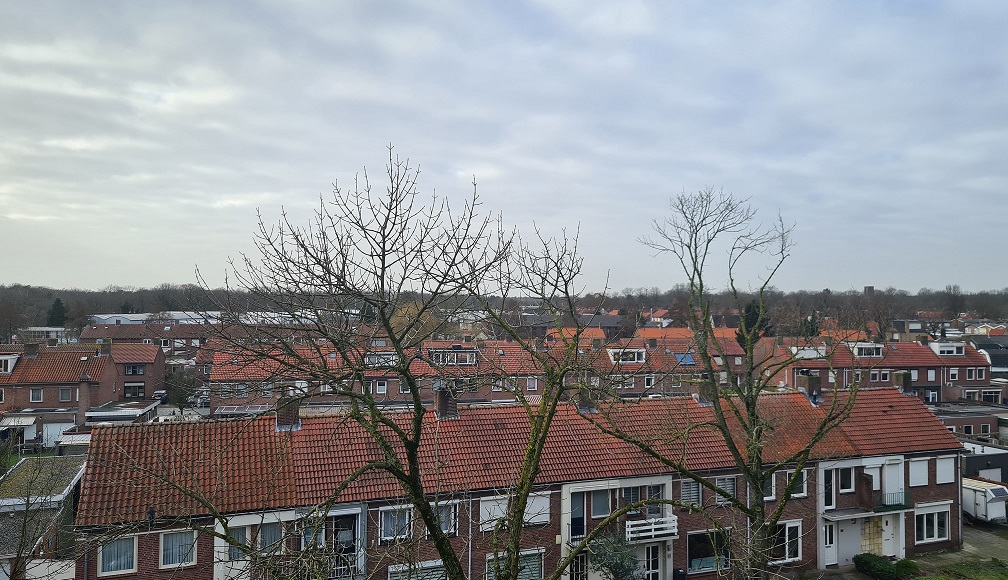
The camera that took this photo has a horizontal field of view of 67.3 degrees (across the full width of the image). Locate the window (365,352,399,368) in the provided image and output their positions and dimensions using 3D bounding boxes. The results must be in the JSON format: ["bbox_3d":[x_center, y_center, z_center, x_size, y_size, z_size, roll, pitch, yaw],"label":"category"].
[{"bbox_3d":[-13.340,7.633,83.348,3.725,1.628,2.138,1,-1,-15],"label":"window"}]

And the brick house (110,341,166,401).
[{"bbox_3d":[-51.741,11.443,107.086,5.800,7.600,8.000,1,-1,-13],"label":"brick house"}]

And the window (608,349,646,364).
[{"bbox_3d":[14.563,7.932,90.818,4.325,1.762,2.323,1,-1,-15],"label":"window"}]

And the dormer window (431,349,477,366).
[{"bbox_3d":[-5.670,7.558,85.636,5.056,1.783,2.351,1,-1,-15],"label":"dormer window"}]

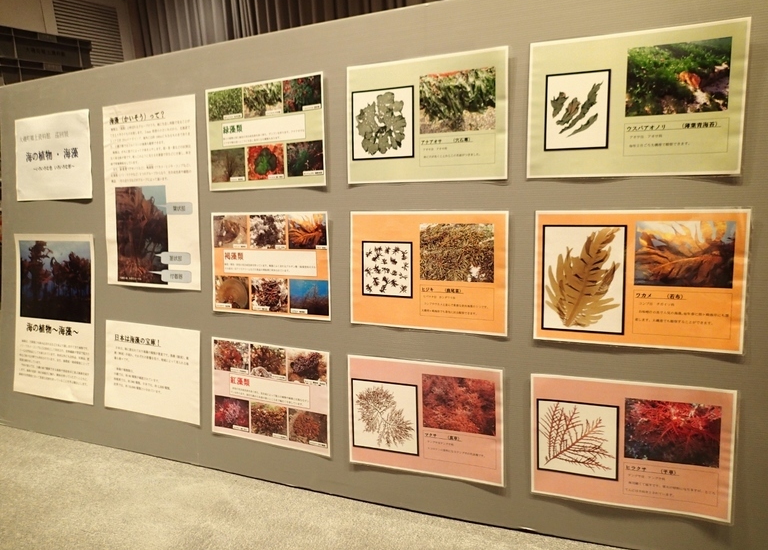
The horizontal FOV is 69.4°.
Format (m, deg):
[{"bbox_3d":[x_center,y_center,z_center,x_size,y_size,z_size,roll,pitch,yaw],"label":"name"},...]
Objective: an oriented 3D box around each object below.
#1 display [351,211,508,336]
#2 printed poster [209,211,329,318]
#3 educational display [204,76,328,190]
[{"bbox_3d":[0.072,-0.006,0.994,0.299,0.213,0.010,3,7,24],"label":"display"},{"bbox_3d":[-0.240,-0.020,1.135,0.287,0.212,0.010,2,6,24],"label":"printed poster"},{"bbox_3d":[-0.243,-0.279,1.109,0.283,0.212,0.010,1,6,24],"label":"educational display"}]

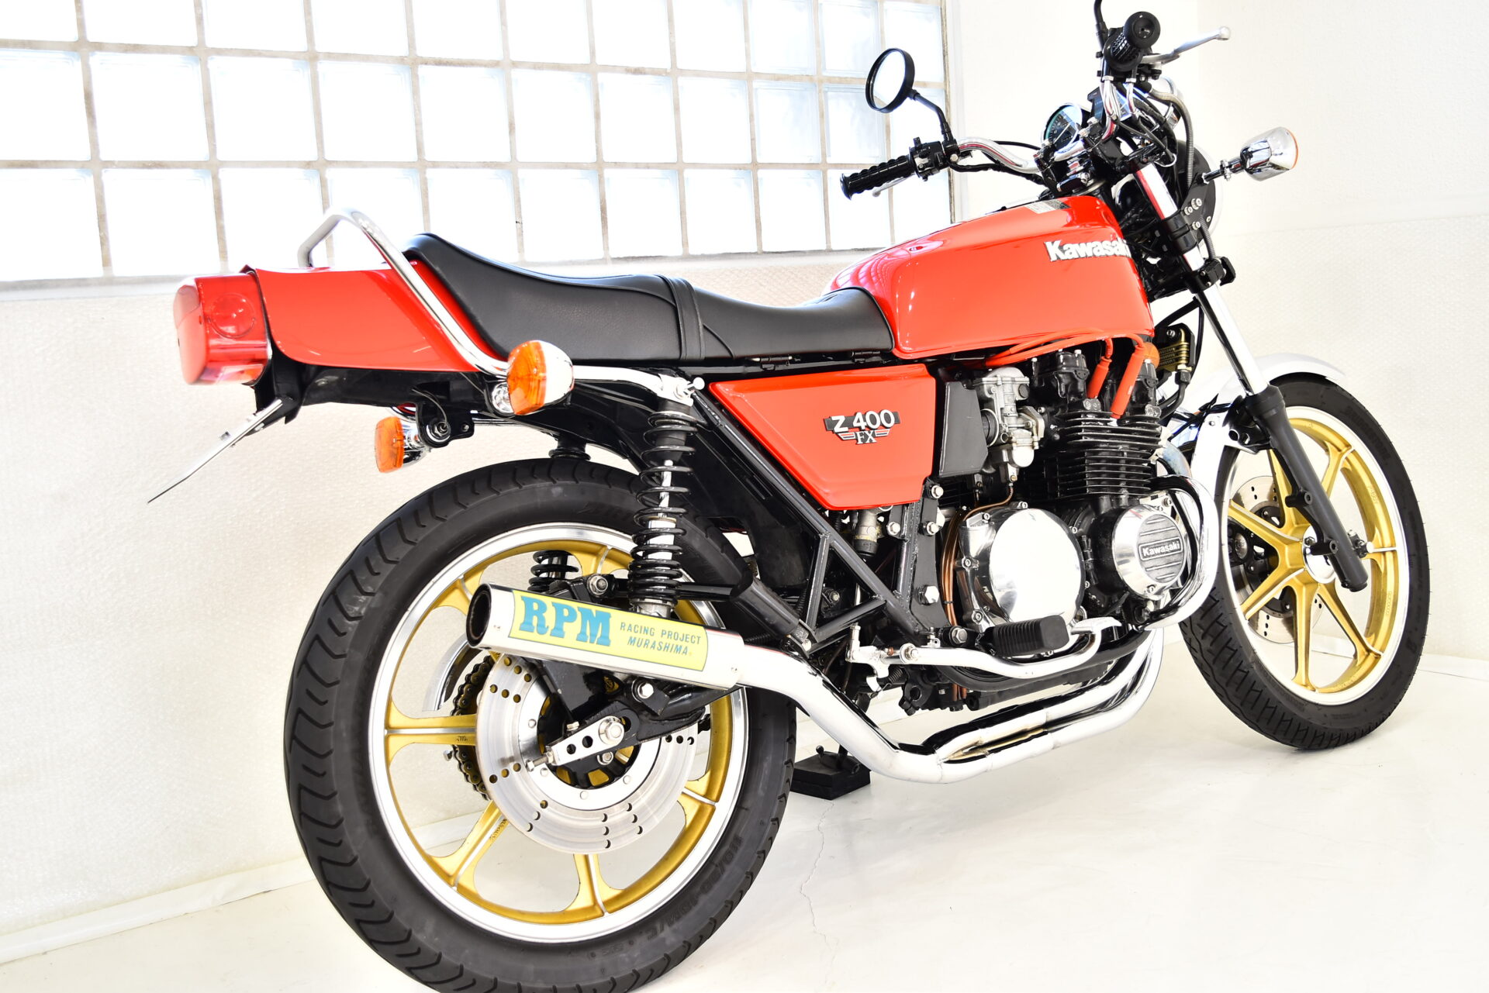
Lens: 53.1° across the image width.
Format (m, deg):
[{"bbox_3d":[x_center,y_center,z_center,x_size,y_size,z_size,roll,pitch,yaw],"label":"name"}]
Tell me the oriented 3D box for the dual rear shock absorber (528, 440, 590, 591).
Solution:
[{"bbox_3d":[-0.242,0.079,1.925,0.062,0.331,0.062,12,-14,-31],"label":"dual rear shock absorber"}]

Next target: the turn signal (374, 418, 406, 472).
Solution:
[{"bbox_3d":[-0.443,-0.068,1.904,0.068,0.078,0.080,-8,-3,-34],"label":"turn signal"}]

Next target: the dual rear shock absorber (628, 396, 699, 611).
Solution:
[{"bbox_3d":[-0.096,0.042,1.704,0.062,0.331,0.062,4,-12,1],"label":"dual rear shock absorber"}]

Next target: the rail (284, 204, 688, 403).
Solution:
[{"bbox_3d":[-0.313,-0.200,1.773,0.385,0.260,0.305,-9,-2,-32],"label":"rail"}]

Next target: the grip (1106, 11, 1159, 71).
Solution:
[{"bbox_3d":[0.535,-0.631,2.068,0.048,0.048,0.135,-10,4,0],"label":"grip"}]

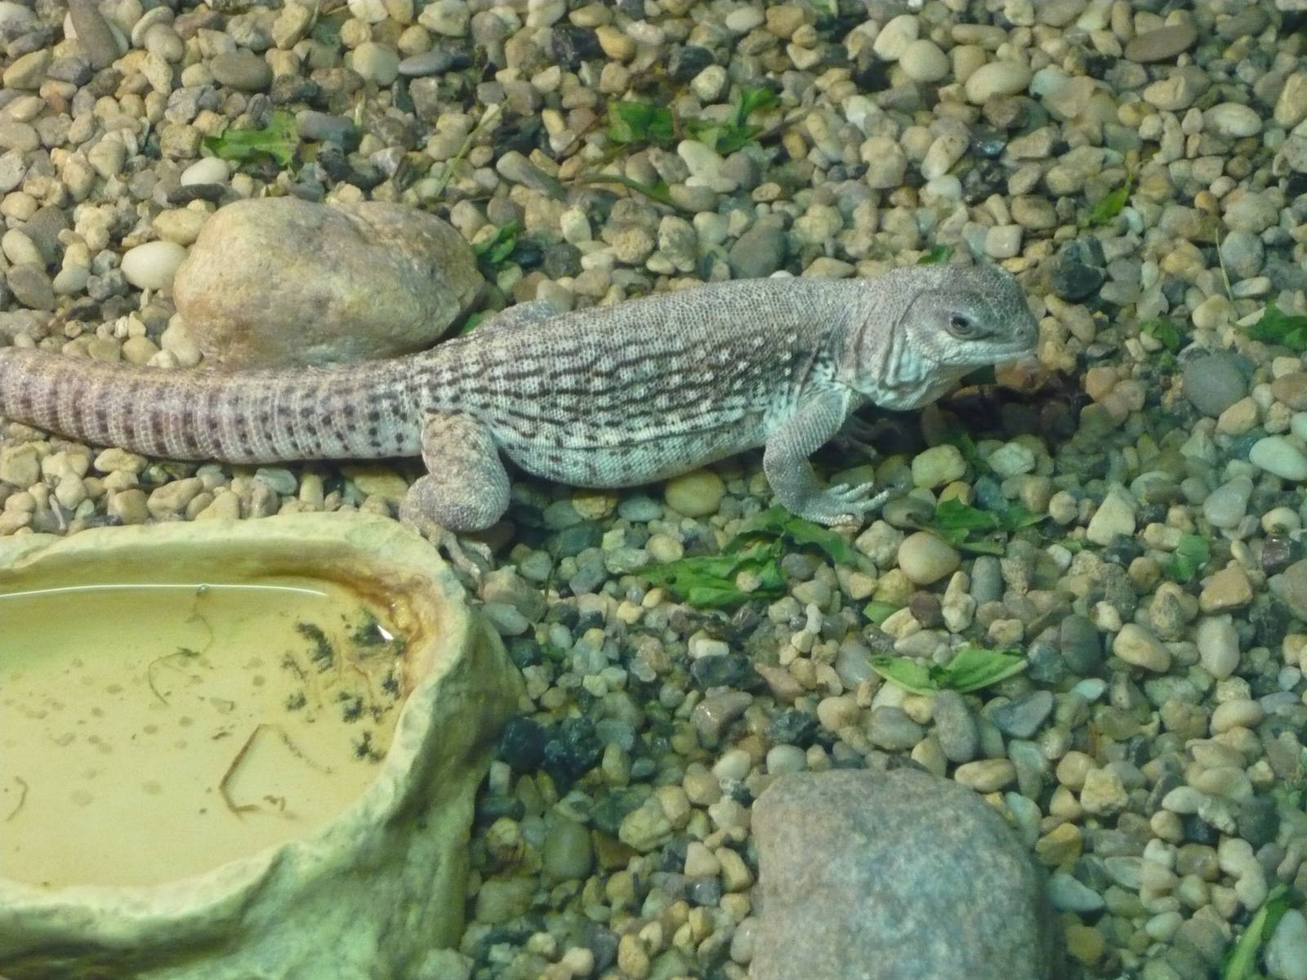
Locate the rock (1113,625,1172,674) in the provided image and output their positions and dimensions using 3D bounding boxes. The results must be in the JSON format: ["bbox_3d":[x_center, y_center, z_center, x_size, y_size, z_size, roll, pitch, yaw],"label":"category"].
[{"bbox_3d":[0.114,0.037,0.884,0.015,0.010,0.011,31,54,27],"label":"rock"}]

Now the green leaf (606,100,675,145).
[{"bbox_3d":[-0.004,-0.098,1.012,0.018,0.008,0.013,0,46,0],"label":"green leaf"}]

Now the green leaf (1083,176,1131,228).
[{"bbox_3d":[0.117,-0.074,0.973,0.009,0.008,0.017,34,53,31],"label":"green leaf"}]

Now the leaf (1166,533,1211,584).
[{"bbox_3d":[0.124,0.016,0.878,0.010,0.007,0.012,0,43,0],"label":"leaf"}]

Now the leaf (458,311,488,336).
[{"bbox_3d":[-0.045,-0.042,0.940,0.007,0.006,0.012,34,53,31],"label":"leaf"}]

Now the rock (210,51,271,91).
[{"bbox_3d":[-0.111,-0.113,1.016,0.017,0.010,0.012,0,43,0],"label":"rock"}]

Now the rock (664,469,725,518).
[{"bbox_3d":[0.010,0.000,0.920,0.015,0.011,0.013,0,46,0],"label":"rock"}]

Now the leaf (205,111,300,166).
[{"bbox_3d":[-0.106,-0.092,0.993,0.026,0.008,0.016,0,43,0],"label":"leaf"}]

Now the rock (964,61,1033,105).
[{"bbox_3d":[0.094,-0.111,1.027,0.019,0.012,0.011,-11,47,-10],"label":"rock"}]

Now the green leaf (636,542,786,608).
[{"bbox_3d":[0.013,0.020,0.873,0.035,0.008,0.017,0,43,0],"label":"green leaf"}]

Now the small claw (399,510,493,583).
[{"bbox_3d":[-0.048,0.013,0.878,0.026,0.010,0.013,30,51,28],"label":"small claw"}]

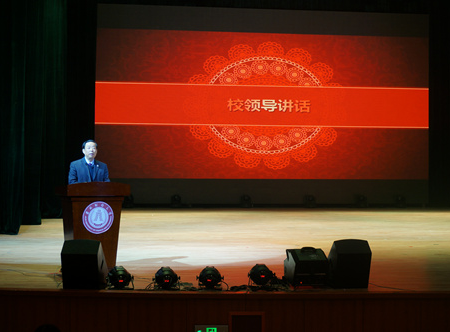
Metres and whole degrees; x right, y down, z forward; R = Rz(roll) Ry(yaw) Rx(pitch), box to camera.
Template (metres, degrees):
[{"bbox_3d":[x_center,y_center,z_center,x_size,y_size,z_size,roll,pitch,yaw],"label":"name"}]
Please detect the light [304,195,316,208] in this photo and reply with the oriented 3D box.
[{"bbox_3d":[2.560,1.070,20.500,0.340,0.390,0.310,0,0,0],"label":"light"}]

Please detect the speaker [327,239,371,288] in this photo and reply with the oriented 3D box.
[{"bbox_3d":[1.415,1.100,7.720,0.400,0.530,0.600,0,0,0],"label":"speaker"}]

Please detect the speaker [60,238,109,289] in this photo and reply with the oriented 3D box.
[{"bbox_3d":[-1.570,1.108,7.760,0.400,0.530,0.540,0,0,5],"label":"speaker"}]

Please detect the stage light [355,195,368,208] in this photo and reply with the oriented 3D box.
[{"bbox_3d":[4.180,1.090,20.800,0.350,0.430,0.330,0,0,6],"label":"stage light"}]

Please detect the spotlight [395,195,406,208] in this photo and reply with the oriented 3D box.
[{"bbox_3d":[5.370,1.090,20.800,0.350,0.430,0.330,0,0,6],"label":"spotlight"}]

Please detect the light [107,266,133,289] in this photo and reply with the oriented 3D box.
[{"bbox_3d":[-1.175,1.255,7.650,0.280,0.240,0.260,0,0,0],"label":"light"}]

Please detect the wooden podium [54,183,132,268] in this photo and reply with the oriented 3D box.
[{"bbox_3d":[-1.765,0.780,9.100,0.850,1.140,0.530,0,0,-29],"label":"wooden podium"}]

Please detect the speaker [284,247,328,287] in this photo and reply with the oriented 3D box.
[{"bbox_3d":[0.960,1.175,7.950,0.410,0.390,0.450,0,0,-10],"label":"speaker"}]

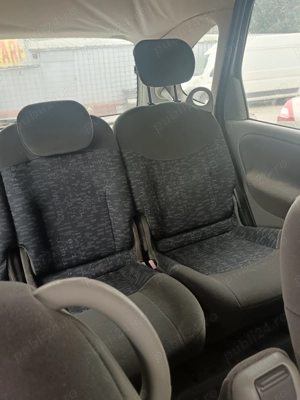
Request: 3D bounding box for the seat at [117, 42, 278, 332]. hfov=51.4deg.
[{"bbox_3d":[0.198,-0.096,1.141,0.480,0.950,0.750,-13,24,-19],"label":"seat"}]

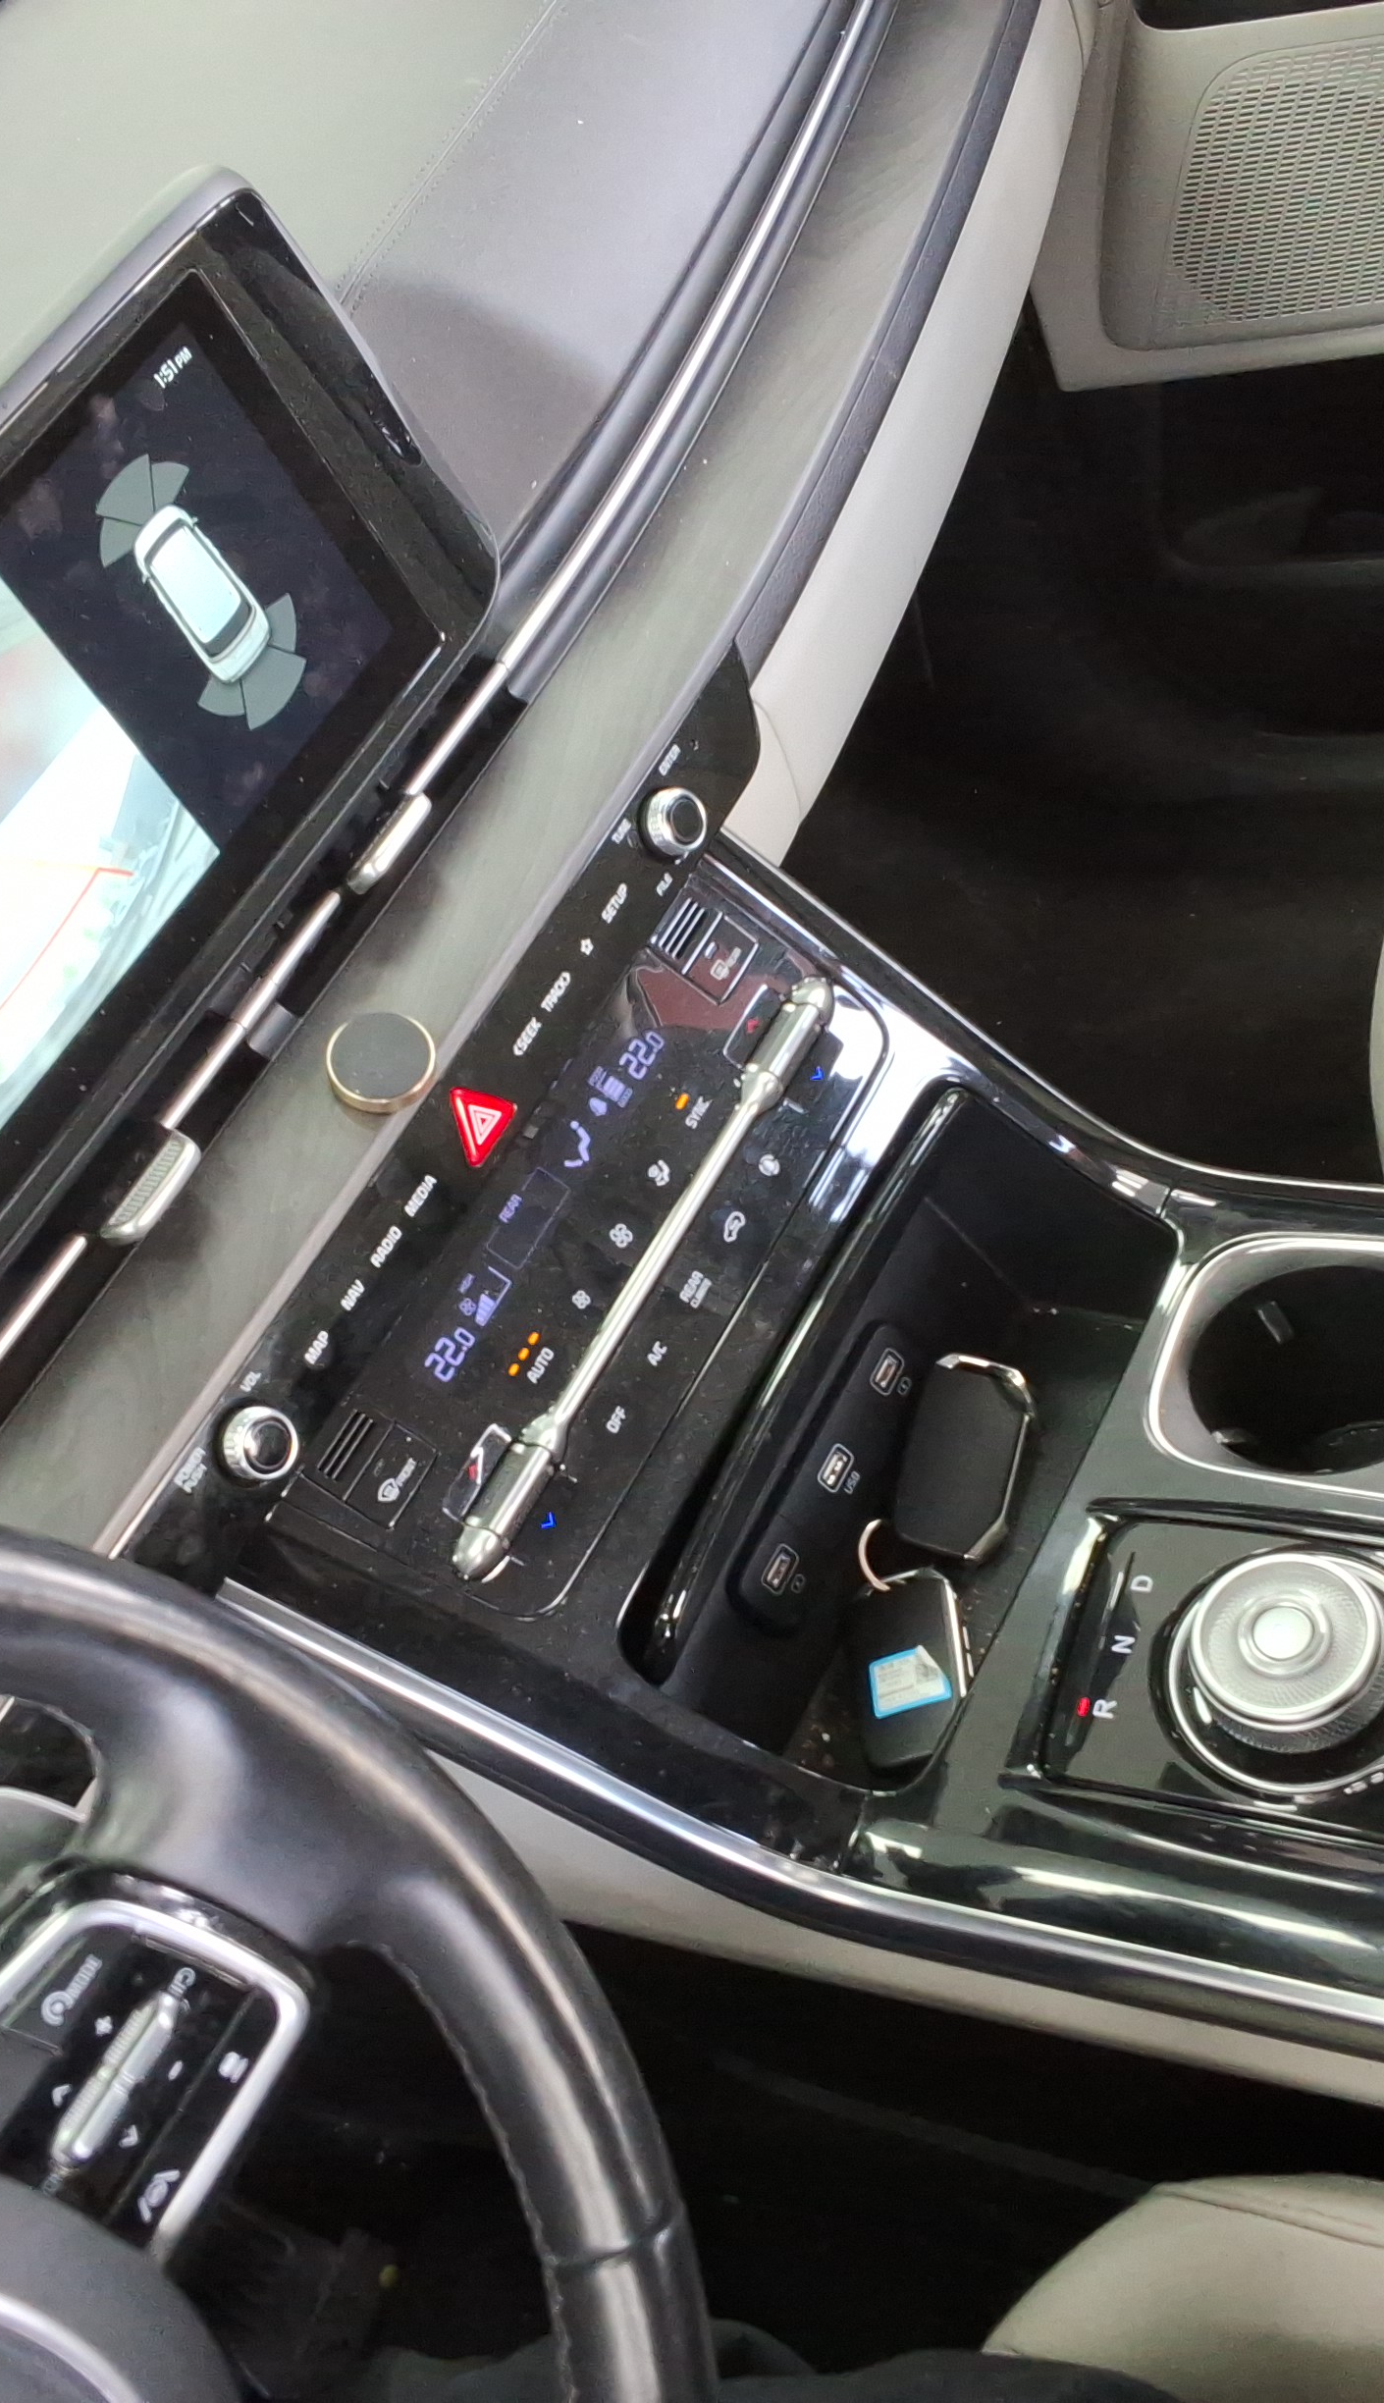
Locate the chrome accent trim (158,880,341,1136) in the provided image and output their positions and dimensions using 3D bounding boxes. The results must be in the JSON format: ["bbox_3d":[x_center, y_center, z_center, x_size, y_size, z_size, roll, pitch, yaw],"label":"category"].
[{"bbox_3d":[-0.131,-0.058,0.771,0.007,0.007,0.096,13,58,33],"label":"chrome accent trim"}]

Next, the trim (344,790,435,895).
[{"bbox_3d":[-0.094,-0.111,0.804,0.011,0.010,0.041,13,58,33],"label":"trim"}]

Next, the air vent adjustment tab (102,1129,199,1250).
[{"bbox_3d":[-0.149,-0.003,0.718,0.010,0.009,0.036,14,58,32],"label":"air vent adjustment tab"}]

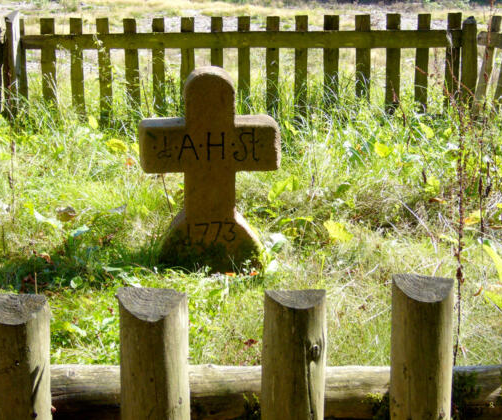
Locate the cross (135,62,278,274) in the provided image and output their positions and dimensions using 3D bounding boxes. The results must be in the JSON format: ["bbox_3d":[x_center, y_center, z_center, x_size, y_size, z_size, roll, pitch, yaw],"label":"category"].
[{"bbox_3d":[-0.154,-0.159,3.994,0.533,0.790,0.200,0,12,0],"label":"cross"}]

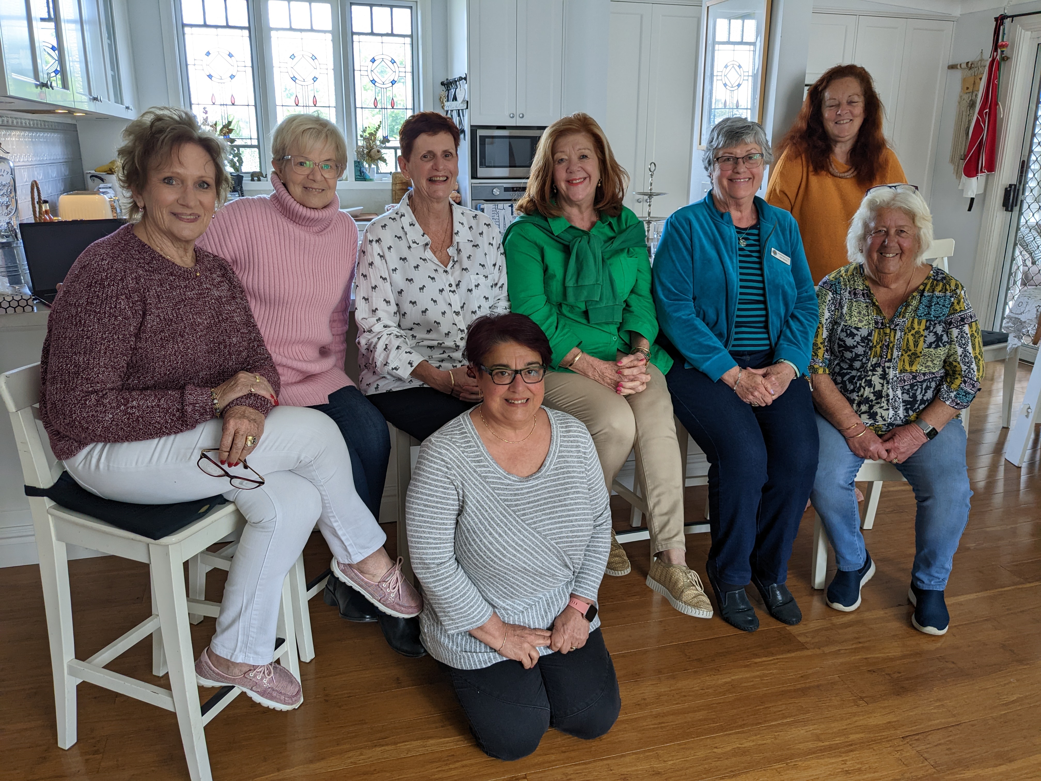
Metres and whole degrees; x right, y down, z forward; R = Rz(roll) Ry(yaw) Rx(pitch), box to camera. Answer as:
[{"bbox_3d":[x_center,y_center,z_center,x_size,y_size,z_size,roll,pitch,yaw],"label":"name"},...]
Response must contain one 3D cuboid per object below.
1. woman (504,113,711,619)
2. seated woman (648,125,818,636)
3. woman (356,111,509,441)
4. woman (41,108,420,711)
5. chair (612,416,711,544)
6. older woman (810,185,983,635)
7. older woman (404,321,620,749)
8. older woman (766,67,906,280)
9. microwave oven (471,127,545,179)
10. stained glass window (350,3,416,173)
[{"bbox_3d":[0.247,-0.084,2.474,0.534,1.450,0.590,-3,16,-12],"label":"woman"},{"bbox_3d":[0.662,-0.074,2.467,0.488,1.440,0.604,0,15,-3],"label":"seated woman"},{"bbox_3d":[-0.230,-0.084,2.378,0.440,1.395,0.621,-5,16,-19],"label":"woman"},{"bbox_3d":[-0.659,0.068,1.733,0.640,1.280,0.600,14,20,40],"label":"woman"},{"bbox_3d":[0.584,0.122,2.750,0.420,0.910,0.460,-3,16,-13],"label":"chair"},{"bbox_3d":[1.195,0.007,2.543,0.541,1.250,0.696,5,16,17],"label":"older woman"},{"bbox_3d":[-0.021,0.292,2.007,0.516,0.970,0.586,-2,16,-10],"label":"older woman"},{"bbox_3d":[1.145,-0.334,3.054,0.477,1.635,0.349,5,16,15],"label":"older woman"},{"bbox_3d":[-0.077,-1.583,5.419,0.560,0.325,0.400,-4,16,-15],"label":"microwave oven"},{"bbox_3d":[-0.919,-2.040,5.531,0.430,1.080,0.060,-4,16,-15],"label":"stained glass window"}]

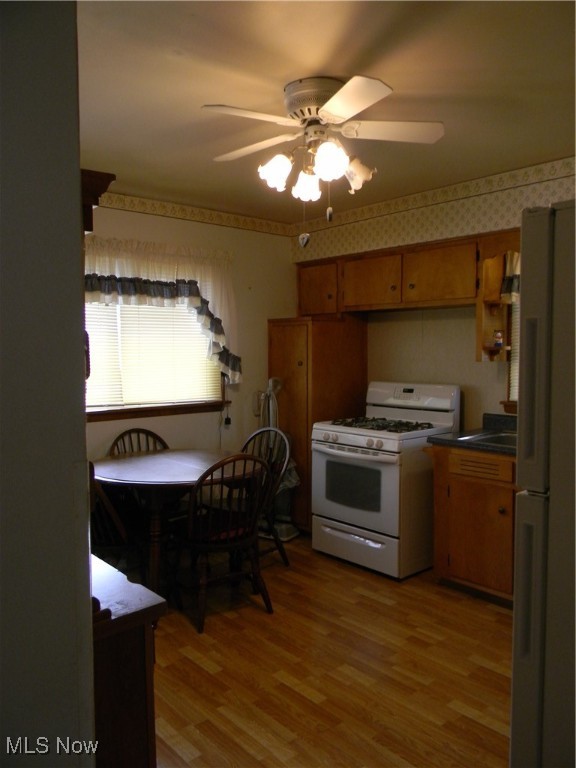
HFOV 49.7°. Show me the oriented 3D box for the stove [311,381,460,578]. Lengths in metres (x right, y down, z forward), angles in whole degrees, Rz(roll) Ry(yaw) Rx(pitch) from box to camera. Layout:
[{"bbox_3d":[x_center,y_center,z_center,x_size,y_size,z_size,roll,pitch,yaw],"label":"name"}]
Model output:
[{"bbox_3d":[0.655,0.609,4.293,0.683,1.176,0.784,-3,4,-41],"label":"stove"}]

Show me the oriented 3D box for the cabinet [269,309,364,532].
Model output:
[{"bbox_3d":[0.239,0.341,4.868,0.588,1.658,0.487,-3,4,-41],"label":"cabinet"}]

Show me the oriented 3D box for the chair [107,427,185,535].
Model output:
[{"bbox_3d":[-0.815,0.766,3.901,0.462,0.914,0.523,-3,4,-41],"label":"chair"}]

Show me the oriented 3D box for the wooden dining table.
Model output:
[{"bbox_3d":[-0.660,0.853,3.640,1.030,0.766,1.035,0,3,0],"label":"wooden dining table"}]

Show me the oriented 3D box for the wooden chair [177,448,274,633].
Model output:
[{"bbox_3d":[-0.418,0.796,3.411,0.467,0.899,0.538,-2,4,-37],"label":"wooden chair"}]

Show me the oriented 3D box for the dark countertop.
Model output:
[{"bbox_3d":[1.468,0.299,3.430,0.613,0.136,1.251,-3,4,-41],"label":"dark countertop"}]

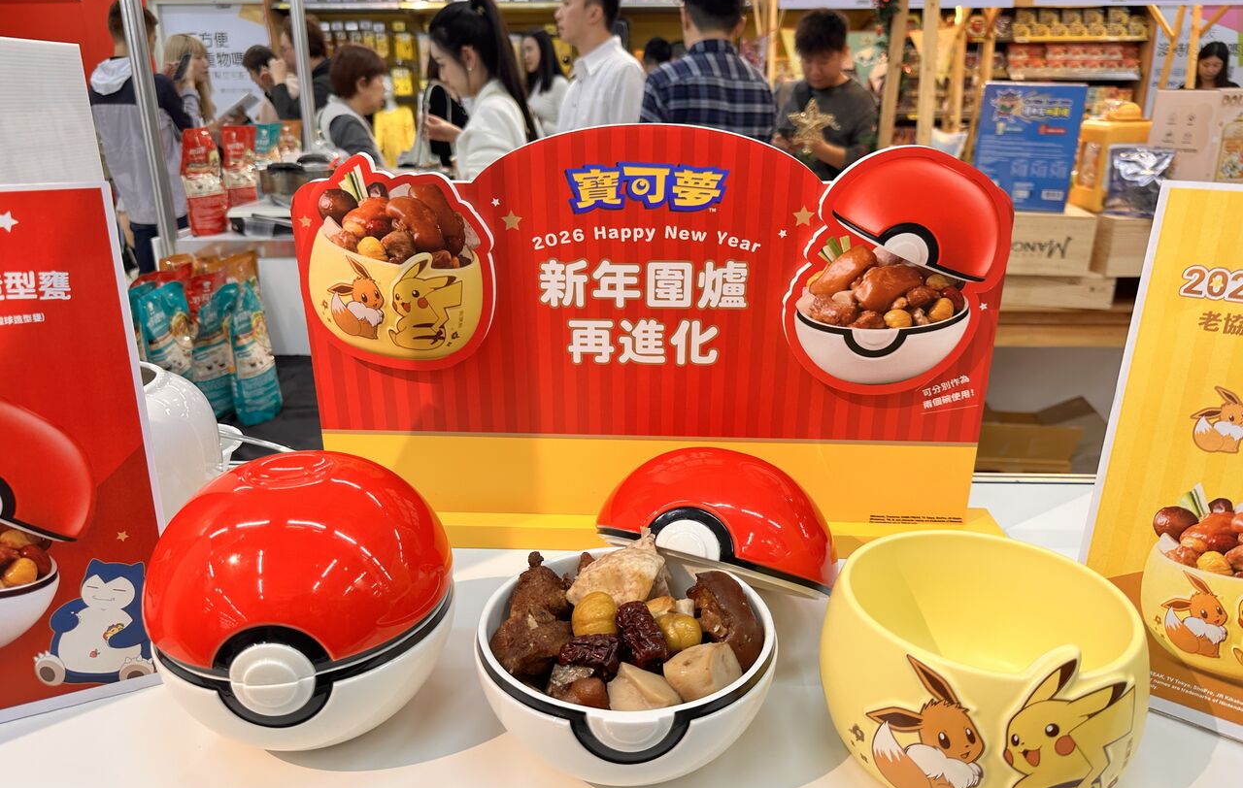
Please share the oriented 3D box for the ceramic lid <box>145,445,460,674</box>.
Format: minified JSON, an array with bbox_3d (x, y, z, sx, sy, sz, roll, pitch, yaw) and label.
[{"bbox_3d":[-0.214,0.093,0.574,0.197,0.088,0.201,0,19,0],"label":"ceramic lid"}]

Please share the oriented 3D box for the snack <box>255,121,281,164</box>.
[{"bbox_3d":[-1.202,-0.781,2.931,0.100,0.250,0.065,-14,22,-36],"label":"snack"}]

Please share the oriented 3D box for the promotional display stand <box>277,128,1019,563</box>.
[{"bbox_3d":[0.021,-0.043,0.800,0.693,0.396,0.067,1,19,3],"label":"promotional display stand"}]

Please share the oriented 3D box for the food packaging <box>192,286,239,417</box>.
[{"bbox_3d":[-0.778,-0.090,1.644,0.100,0.250,0.065,-17,24,-41],"label":"food packaging"}]

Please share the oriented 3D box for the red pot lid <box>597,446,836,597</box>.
[{"bbox_3d":[0.085,0.098,0.719,0.197,0.088,0.199,11,-12,17],"label":"red pot lid"}]

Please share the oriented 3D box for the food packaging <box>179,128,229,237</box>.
[{"bbox_3d":[-1.011,-0.519,2.101,0.100,0.250,0.065,-16,23,-39],"label":"food packaging"}]

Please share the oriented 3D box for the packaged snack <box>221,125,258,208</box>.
[{"bbox_3d":[-1.163,-0.699,2.639,0.115,0.250,0.065,-4,19,-11],"label":"packaged snack"}]

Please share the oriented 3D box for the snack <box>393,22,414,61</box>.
[{"bbox_3d":[-1.257,-2.035,4.968,0.110,0.210,0.050,-1,17,0],"label":"snack"}]

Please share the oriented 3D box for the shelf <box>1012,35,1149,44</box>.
[{"bbox_3d":[2.996,-2.364,5.770,0.880,0.045,0.360,1,19,4],"label":"shelf"}]

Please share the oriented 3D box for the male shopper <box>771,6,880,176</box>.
[{"bbox_3d":[0.723,-0.538,3.186,0.460,1.630,0.360,7,19,22],"label":"male shopper"}]

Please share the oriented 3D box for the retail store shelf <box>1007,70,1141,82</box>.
[{"bbox_3d":[2.952,-2.124,5.770,0.870,0.050,0.360,1,19,4],"label":"retail store shelf"}]

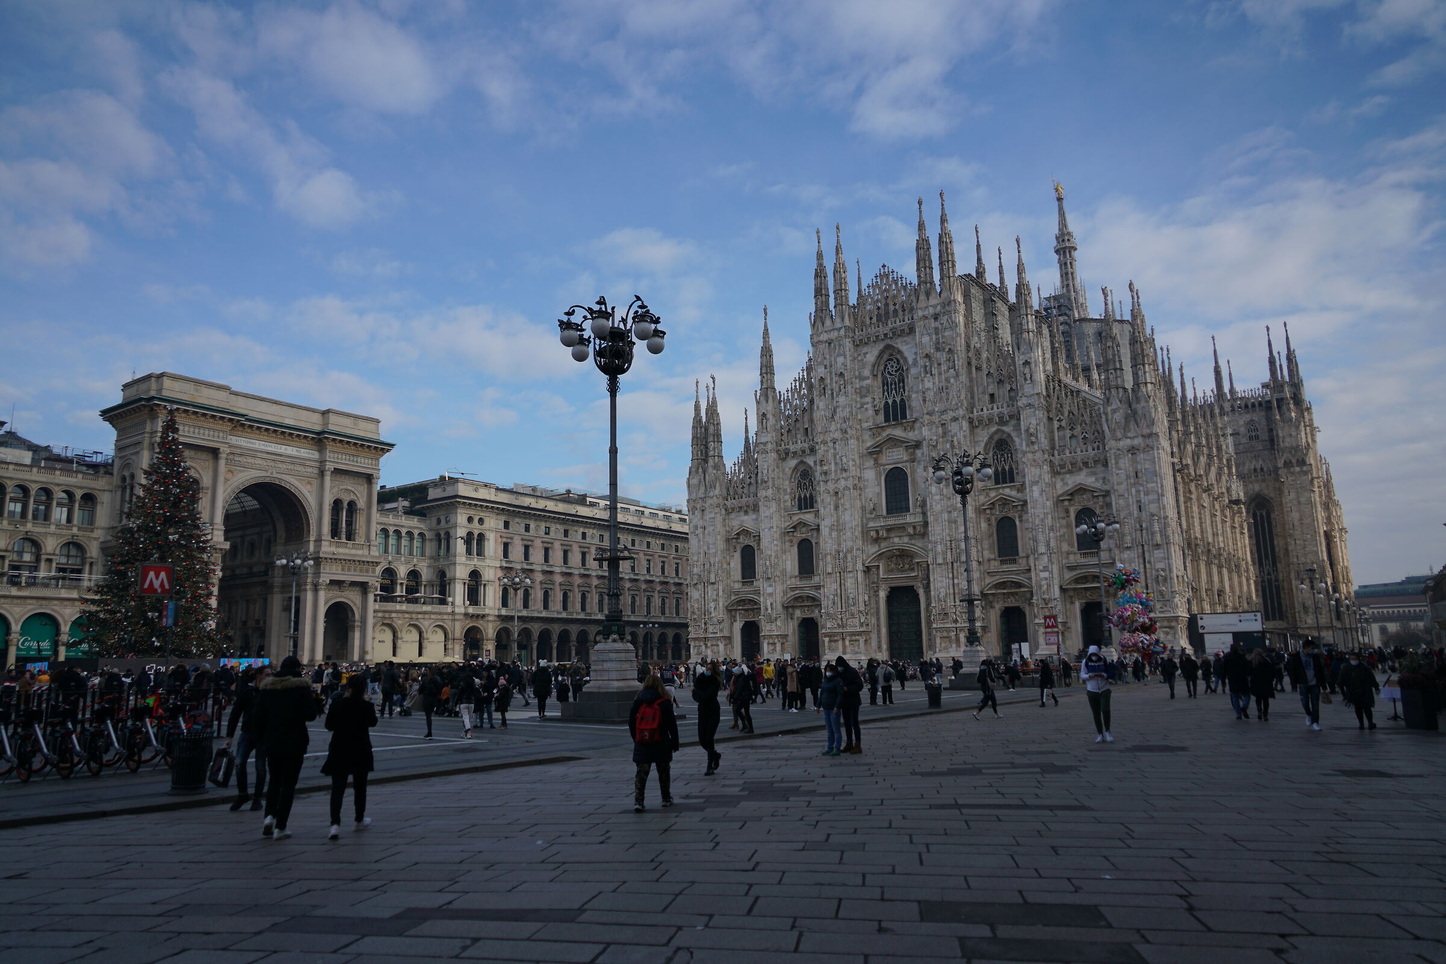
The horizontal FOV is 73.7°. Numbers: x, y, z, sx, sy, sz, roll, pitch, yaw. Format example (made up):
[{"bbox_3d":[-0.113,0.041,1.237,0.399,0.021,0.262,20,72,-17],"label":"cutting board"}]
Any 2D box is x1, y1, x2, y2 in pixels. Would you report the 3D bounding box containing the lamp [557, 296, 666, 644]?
[{"bbox_3d":[-3.343,-0.556,29.569,3.400,10.940,3.400,-1,-11,0],"label":"lamp"}]

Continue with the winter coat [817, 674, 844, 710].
[{"bbox_3d":[1.934,3.772,17.285,0.460,0.603,0.300,-9,-13,37],"label":"winter coat"}]

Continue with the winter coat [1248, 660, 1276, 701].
[{"bbox_3d":[12.702,4.655,22.703,0.520,0.962,0.360,-7,-12,29],"label":"winter coat"}]

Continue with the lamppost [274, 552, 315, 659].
[{"bbox_3d":[-39.870,11.669,89.550,3.500,10.475,3.500,-9,-13,34],"label":"lamppost"}]

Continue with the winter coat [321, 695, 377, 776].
[{"bbox_3d":[-3.899,2.643,10.059,0.545,0.823,0.400,0,-11,-8],"label":"winter coat"}]

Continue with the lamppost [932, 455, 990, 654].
[{"bbox_3d":[13.376,3.637,52.813,3.400,11.062,3.400,-8,-13,35],"label":"lamppost"}]

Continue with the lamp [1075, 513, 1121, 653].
[{"bbox_3d":[29.798,7.828,75.738,3.400,10.719,3.400,-9,-13,34],"label":"lamp"}]

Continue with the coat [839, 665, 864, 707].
[{"bbox_3d":[2.347,3.708,17.606,0.360,0.797,0.500,7,-13,-37],"label":"coat"}]

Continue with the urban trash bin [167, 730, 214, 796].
[{"bbox_3d":[-7.011,3.692,12.742,0.523,0.793,0.523,-8,-13,35],"label":"urban trash bin"}]

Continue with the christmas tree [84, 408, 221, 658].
[{"bbox_3d":[-41.186,4.623,70.496,8.579,20.723,8.579,-8,-13,35],"label":"christmas tree"}]

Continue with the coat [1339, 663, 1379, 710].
[{"bbox_3d":[13.627,4.360,20.682,0.741,0.973,0.450,-6,-12,23],"label":"coat"}]

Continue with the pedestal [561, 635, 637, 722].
[{"bbox_3d":[-3.226,5.819,28.835,2.200,2.452,2.200,-9,-13,34],"label":"pedestal"}]

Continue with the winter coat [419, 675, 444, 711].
[{"bbox_3d":[-7.034,5.095,23.322,0.600,0.855,0.360,7,-13,-36],"label":"winter coat"}]

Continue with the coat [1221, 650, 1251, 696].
[{"bbox_3d":[12.412,4.598,23.255,0.550,1.054,0.340,-7,-12,29],"label":"coat"}]

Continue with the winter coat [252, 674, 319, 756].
[{"bbox_3d":[-4.584,2.444,10.089,0.660,0.840,0.450,-1,-11,-3],"label":"winter coat"}]

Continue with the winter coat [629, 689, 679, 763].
[{"bbox_3d":[-0.821,2.911,11.488,0.615,0.863,0.400,-3,-11,10],"label":"winter coat"}]

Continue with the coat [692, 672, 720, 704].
[{"bbox_3d":[-0.263,3.196,14.947,0.516,0.514,0.380,-9,-13,34],"label":"coat"}]

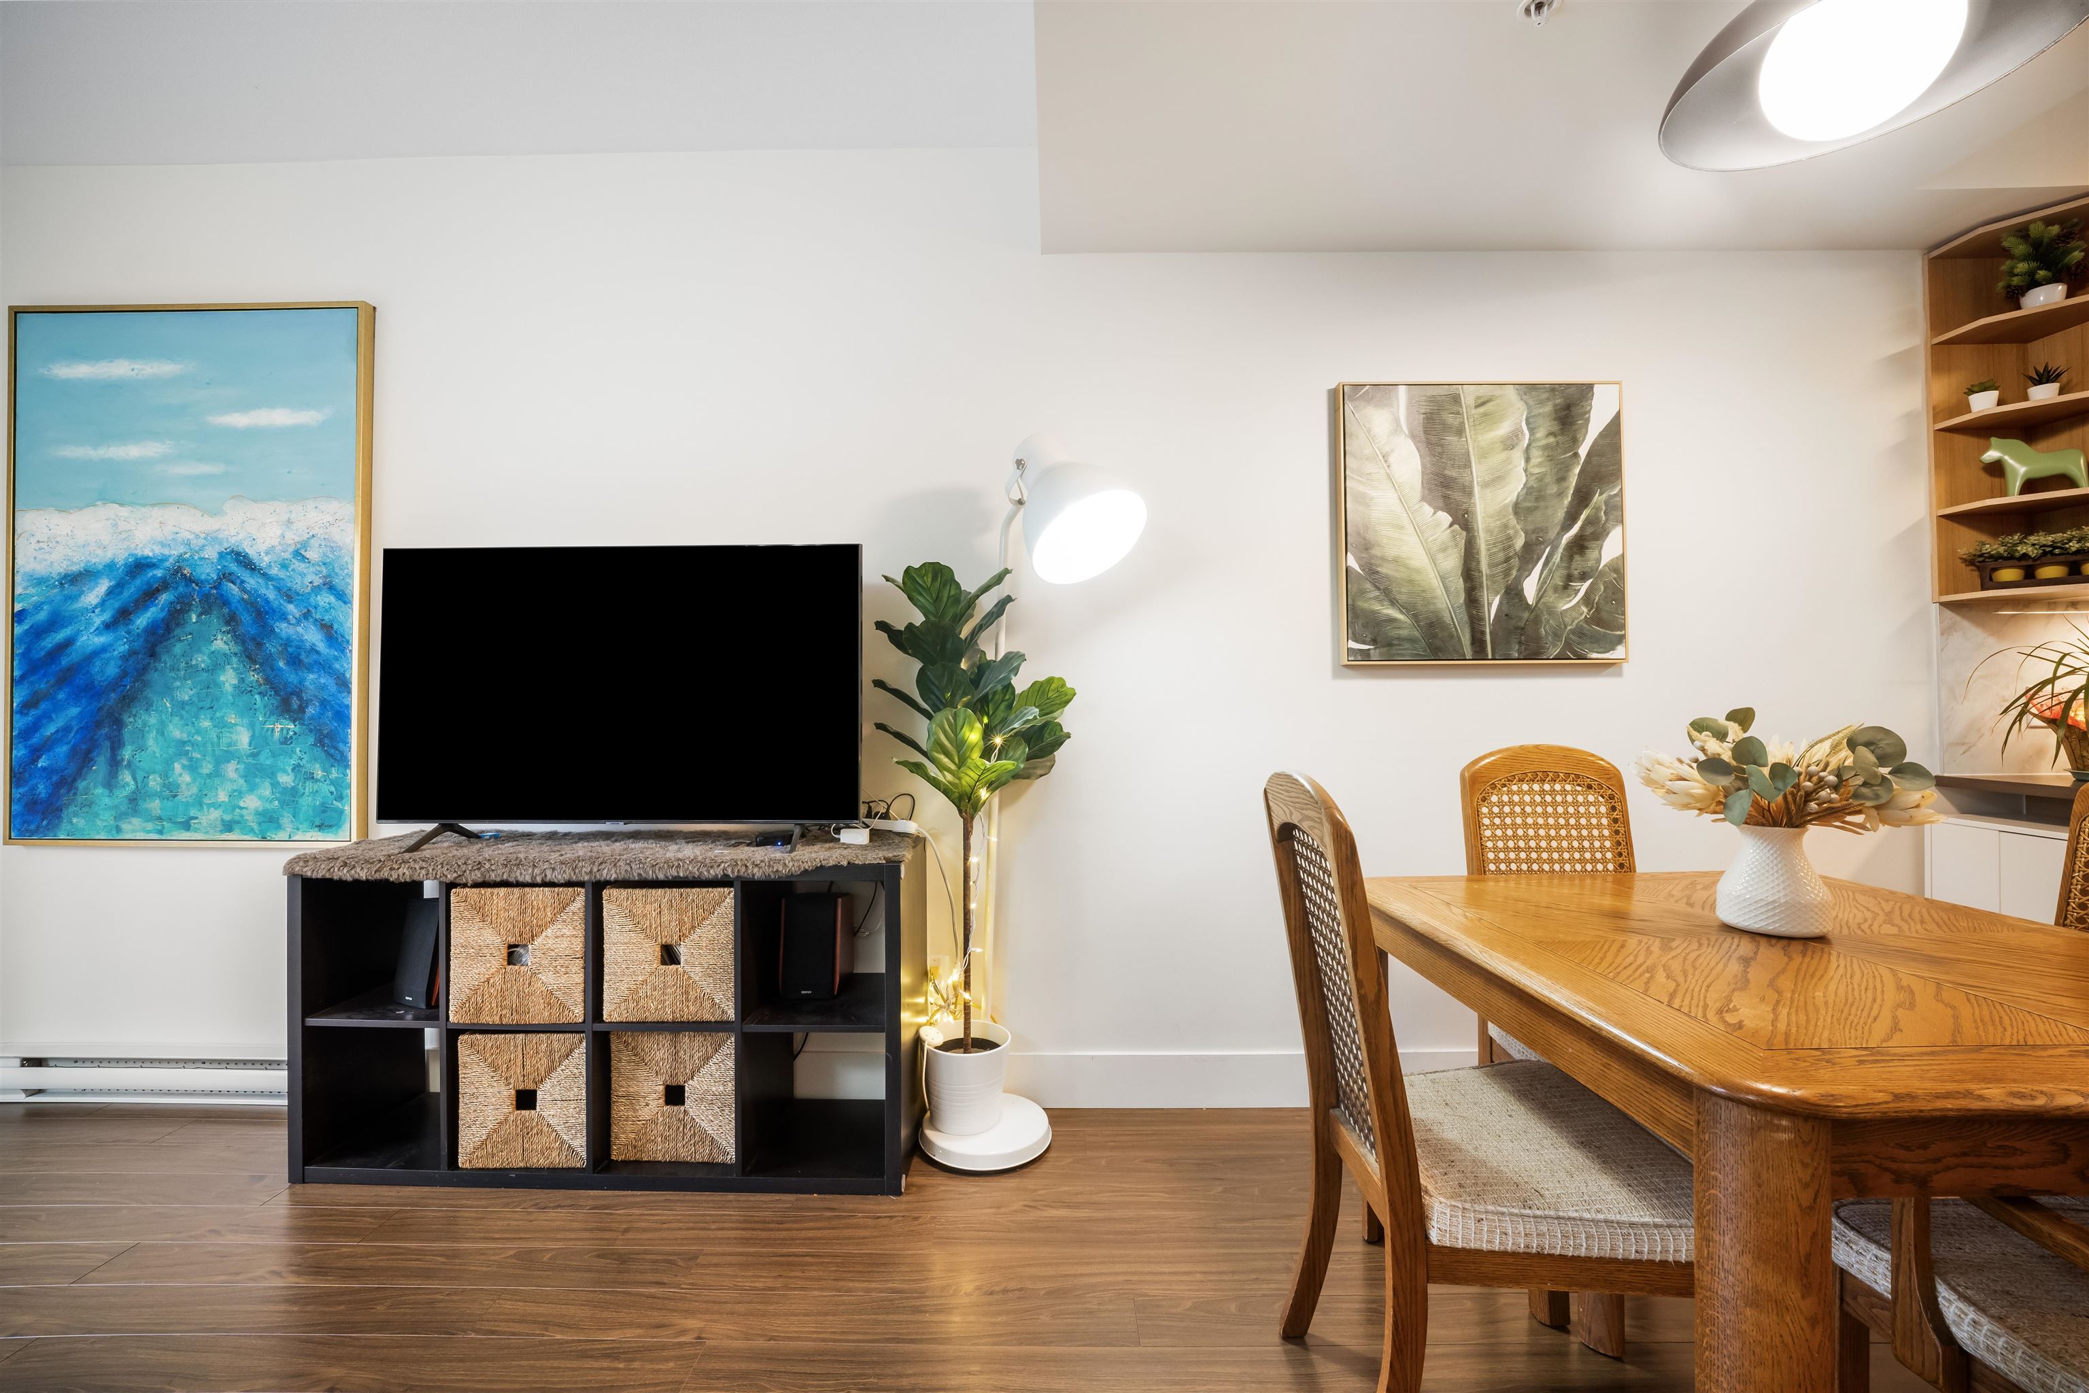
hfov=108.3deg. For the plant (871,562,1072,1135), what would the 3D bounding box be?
[{"bbox_3d":[-0.186,0.390,1.950,0.510,1.470,0.430,0,0,0],"label":"plant"}]

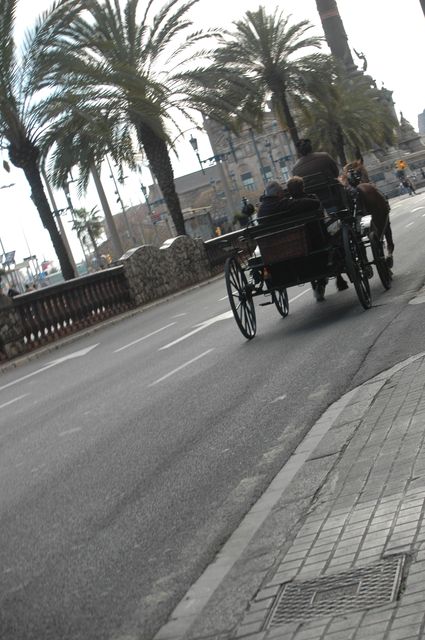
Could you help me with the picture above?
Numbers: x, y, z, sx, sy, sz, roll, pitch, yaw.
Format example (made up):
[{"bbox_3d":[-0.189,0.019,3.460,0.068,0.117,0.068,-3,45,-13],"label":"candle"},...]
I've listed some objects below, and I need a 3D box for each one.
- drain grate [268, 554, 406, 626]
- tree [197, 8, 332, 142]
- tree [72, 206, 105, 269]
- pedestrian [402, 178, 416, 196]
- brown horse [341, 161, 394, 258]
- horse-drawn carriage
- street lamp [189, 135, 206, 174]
[{"bbox_3d":[0.382,0.814,2.990,0.400,0.030,0.390,-17,2,16],"label":"drain grate"},{"bbox_3d":[4.385,-11.092,57.076,6.600,13.240,6.600,-16,4,18],"label":"tree"},{"bbox_3d":[-13.330,-7.960,113.547,3.255,9.775,3.255,-16,4,18],"label":"tree"},{"bbox_3d":[18.493,-12.438,95.000,0.500,1.720,0.600,-16,4,18],"label":"pedestrian"},{"bbox_3d":[2.651,-1.724,16.777,0.650,1.950,2.400,-15,4,21],"label":"brown horse"},{"bbox_3d":[1.202,-0.978,13.317,1.700,1.860,2.950,-15,4,21],"label":"horse-drawn carriage"},{"bbox_3d":[-0.032,-6.670,55.945,0.700,7.534,0.700,-16,4,18],"label":"street lamp"}]

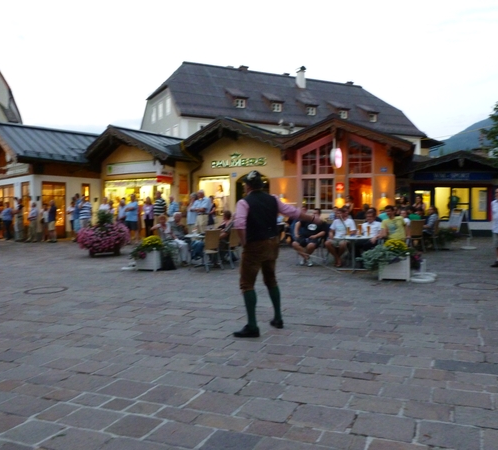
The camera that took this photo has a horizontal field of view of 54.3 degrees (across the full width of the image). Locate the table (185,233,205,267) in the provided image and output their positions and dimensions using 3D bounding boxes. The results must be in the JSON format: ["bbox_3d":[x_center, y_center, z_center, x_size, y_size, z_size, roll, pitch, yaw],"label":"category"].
[{"bbox_3d":[-1.077,0.574,11.038,0.740,0.710,0.740,0,3,0],"label":"table"}]

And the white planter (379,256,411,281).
[{"bbox_3d":[2.760,0.768,9.245,0.540,0.490,0.530,1,3,14],"label":"white planter"}]

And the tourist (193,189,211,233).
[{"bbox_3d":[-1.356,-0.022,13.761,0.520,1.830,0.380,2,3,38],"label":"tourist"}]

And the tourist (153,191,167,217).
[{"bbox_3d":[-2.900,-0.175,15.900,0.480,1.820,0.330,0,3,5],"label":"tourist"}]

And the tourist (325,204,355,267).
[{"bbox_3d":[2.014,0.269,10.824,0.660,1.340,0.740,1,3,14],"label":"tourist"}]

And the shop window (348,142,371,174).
[{"bbox_3d":[4.117,-2.501,17.903,0.920,1.270,0.120,0,3,10],"label":"shop window"}]

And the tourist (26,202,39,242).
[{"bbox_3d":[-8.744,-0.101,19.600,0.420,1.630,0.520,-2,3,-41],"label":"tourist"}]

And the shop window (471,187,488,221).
[{"bbox_3d":[9.594,-0.895,20.200,0.680,1.420,0.100,0,3,3],"label":"shop window"}]

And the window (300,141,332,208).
[{"bbox_3d":[2.434,-1.821,17.500,1.300,2.450,0.120,1,3,21],"label":"window"}]

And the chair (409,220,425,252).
[{"bbox_3d":[4.770,0.336,14.131,0.500,0.900,0.550,-1,3,-12],"label":"chair"}]

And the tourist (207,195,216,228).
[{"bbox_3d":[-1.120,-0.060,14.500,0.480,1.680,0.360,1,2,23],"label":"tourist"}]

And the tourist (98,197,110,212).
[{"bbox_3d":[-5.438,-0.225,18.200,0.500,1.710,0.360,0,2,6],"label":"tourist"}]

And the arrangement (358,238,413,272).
[{"bbox_3d":[2.531,0.566,9.000,1.000,0.640,0.650,0,2,0],"label":"arrangement"}]

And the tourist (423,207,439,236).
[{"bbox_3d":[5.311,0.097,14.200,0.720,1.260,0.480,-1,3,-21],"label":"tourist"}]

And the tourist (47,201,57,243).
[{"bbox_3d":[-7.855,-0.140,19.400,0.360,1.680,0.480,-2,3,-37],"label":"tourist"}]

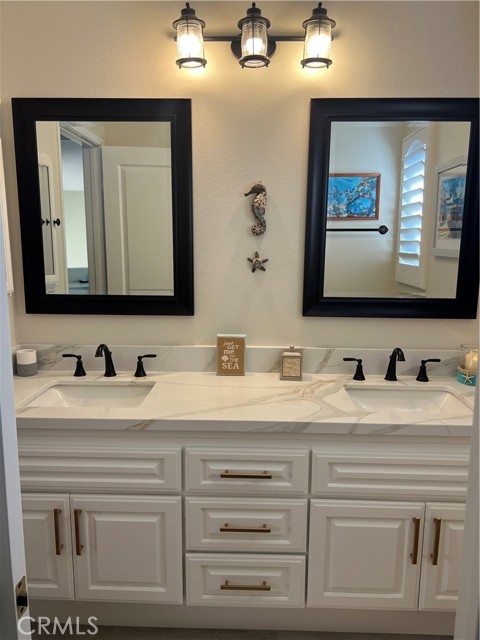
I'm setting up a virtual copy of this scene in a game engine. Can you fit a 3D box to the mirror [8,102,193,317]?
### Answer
[{"bbox_3d":[-0.542,-0.441,1.944,0.707,0.852,0.030,1,10,1],"label":"mirror"}]

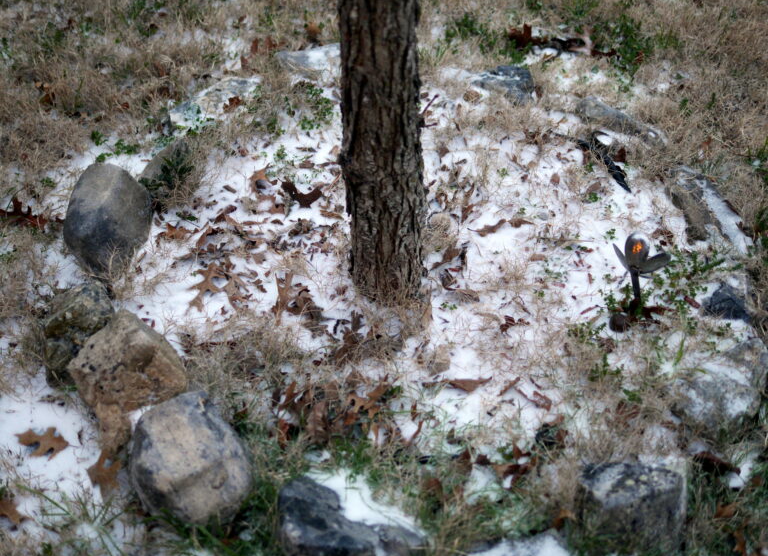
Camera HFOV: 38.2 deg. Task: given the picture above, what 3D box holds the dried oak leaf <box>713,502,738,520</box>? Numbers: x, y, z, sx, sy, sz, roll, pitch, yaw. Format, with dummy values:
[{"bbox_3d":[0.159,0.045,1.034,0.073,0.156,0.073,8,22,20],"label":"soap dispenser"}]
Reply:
[{"bbox_3d":[0.605,0.413,1.964,0.050,0.025,0.040,-7,44,-7],"label":"dried oak leaf"}]

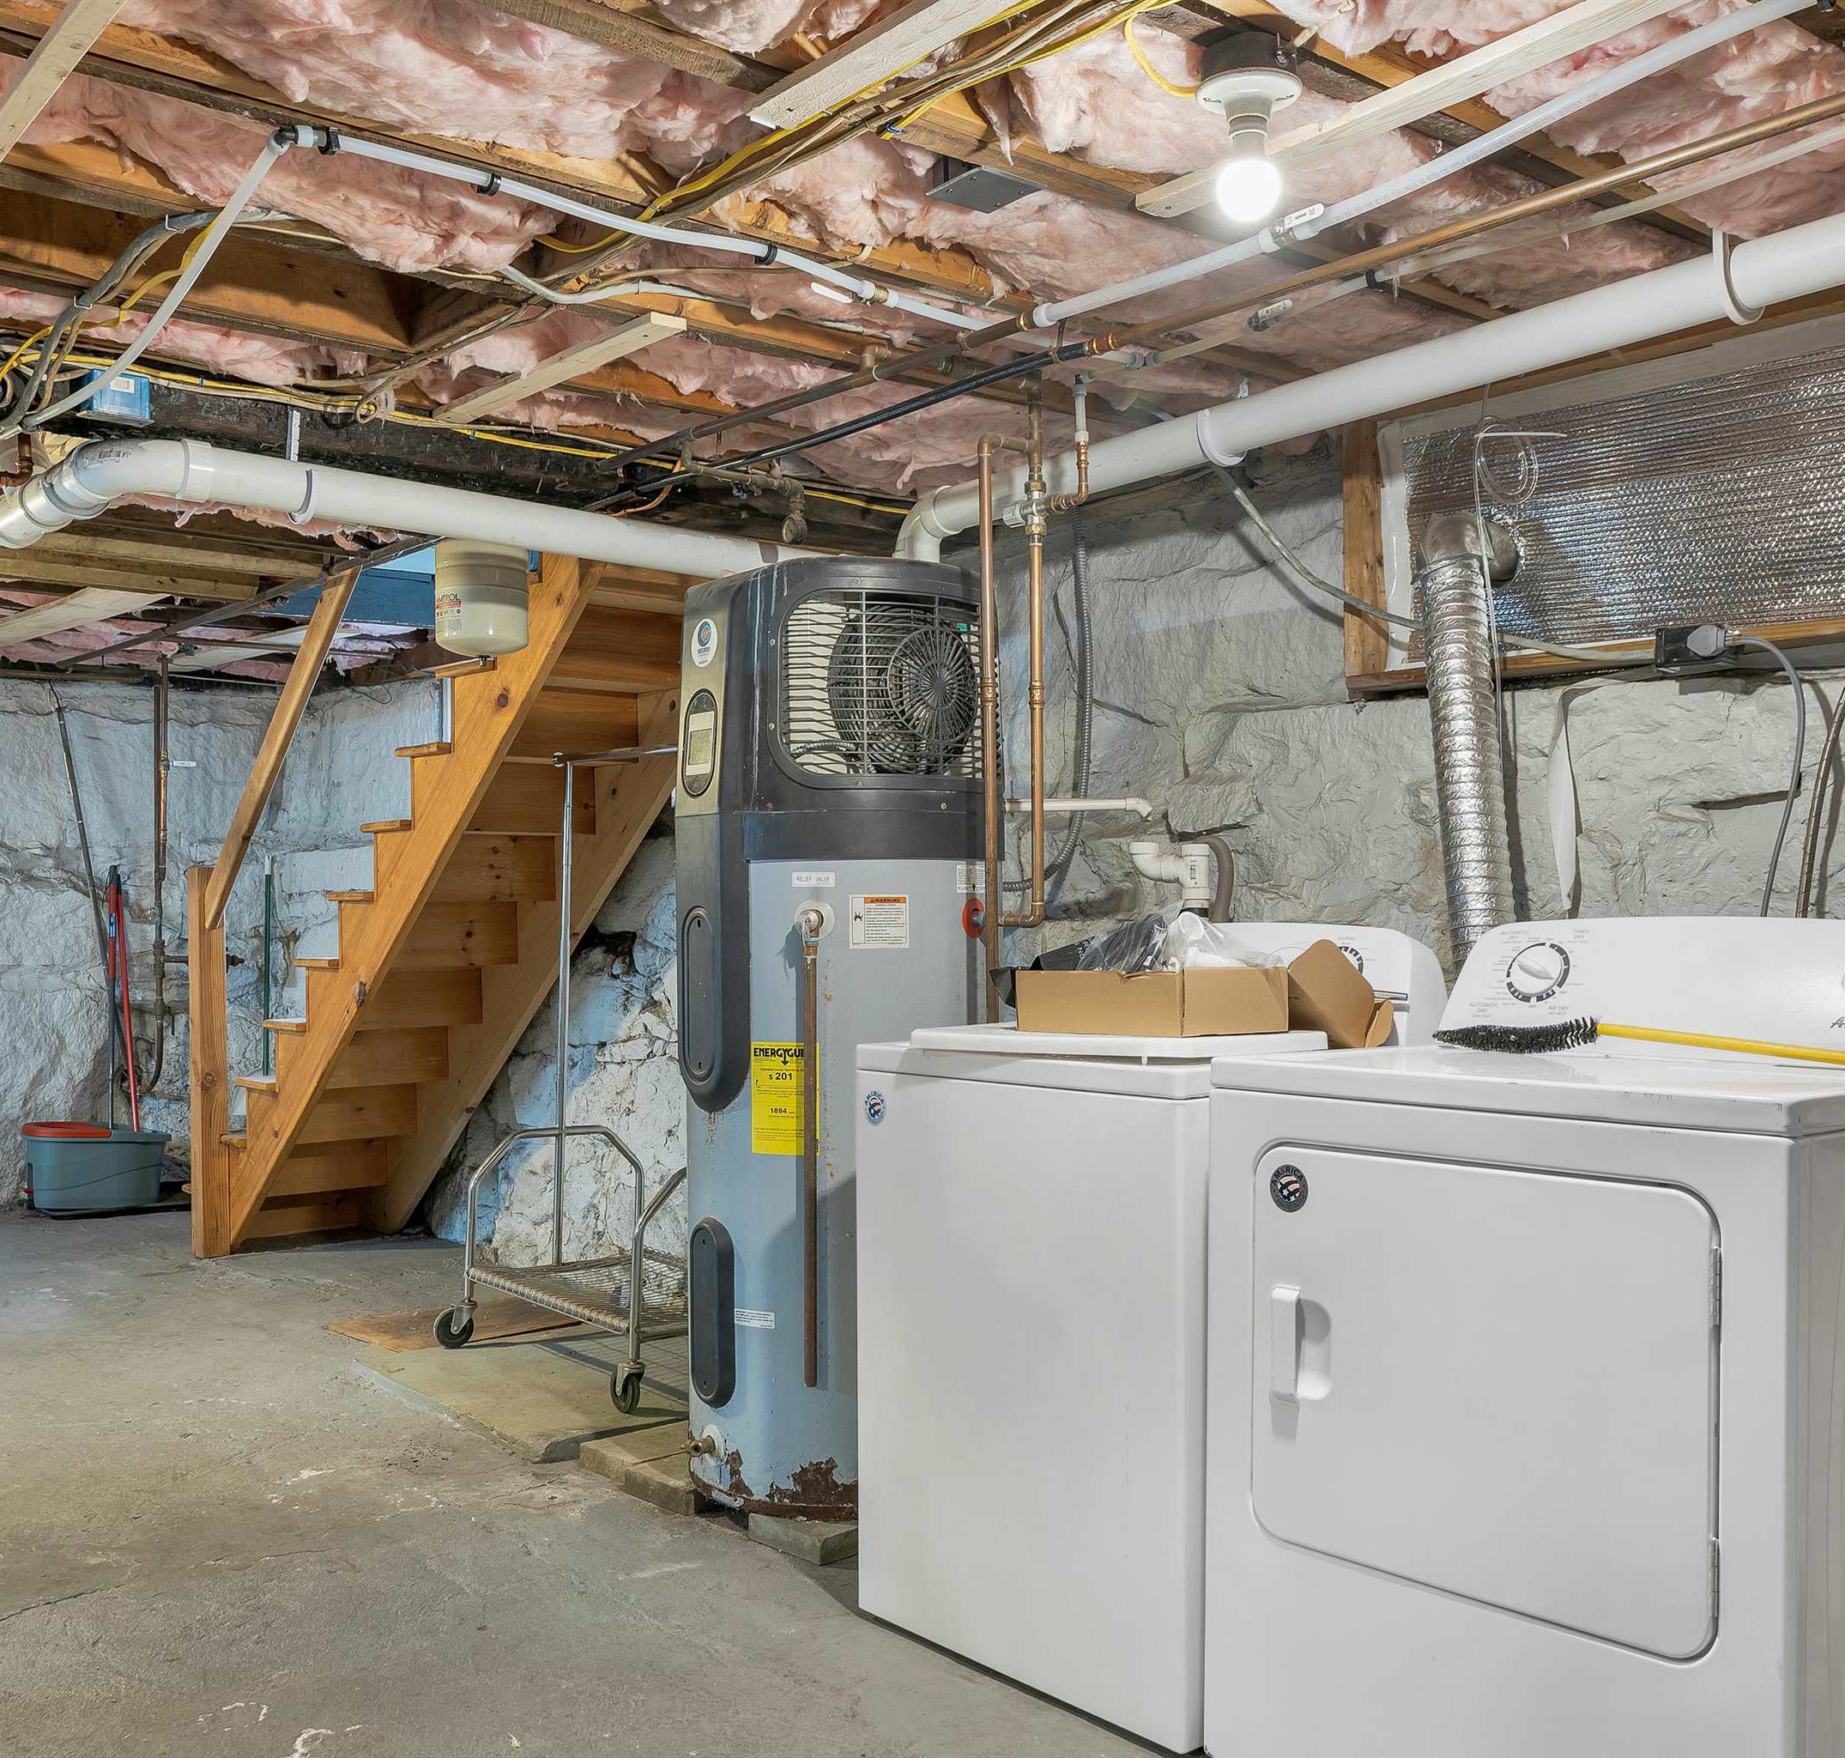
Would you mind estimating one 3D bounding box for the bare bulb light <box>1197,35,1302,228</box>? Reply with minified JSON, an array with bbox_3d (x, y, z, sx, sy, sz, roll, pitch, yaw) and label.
[{"bbox_3d":[0.352,-0.810,1.900,0.115,0.195,0.115,0,-1,0],"label":"bare bulb light"}]

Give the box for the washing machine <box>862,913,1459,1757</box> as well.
[{"bbox_3d":[0.370,0.620,2.795,0.665,1.090,0.690,1,-2,-42],"label":"washing machine"}]

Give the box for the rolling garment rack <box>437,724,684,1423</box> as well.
[{"bbox_3d":[-0.720,0.425,4.320,0.520,1.520,0.900,1,-2,-40],"label":"rolling garment rack"}]

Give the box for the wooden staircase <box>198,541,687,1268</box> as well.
[{"bbox_3d":[-1.467,0.160,5.520,0.740,2.250,2.500,1,-2,-42],"label":"wooden staircase"}]

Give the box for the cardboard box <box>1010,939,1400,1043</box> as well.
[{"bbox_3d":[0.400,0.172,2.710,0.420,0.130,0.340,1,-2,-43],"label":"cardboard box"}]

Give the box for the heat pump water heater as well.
[{"bbox_3d":[-0.170,0.295,3.430,0.670,1.715,0.620,0,-1,0],"label":"heat pump water heater"}]

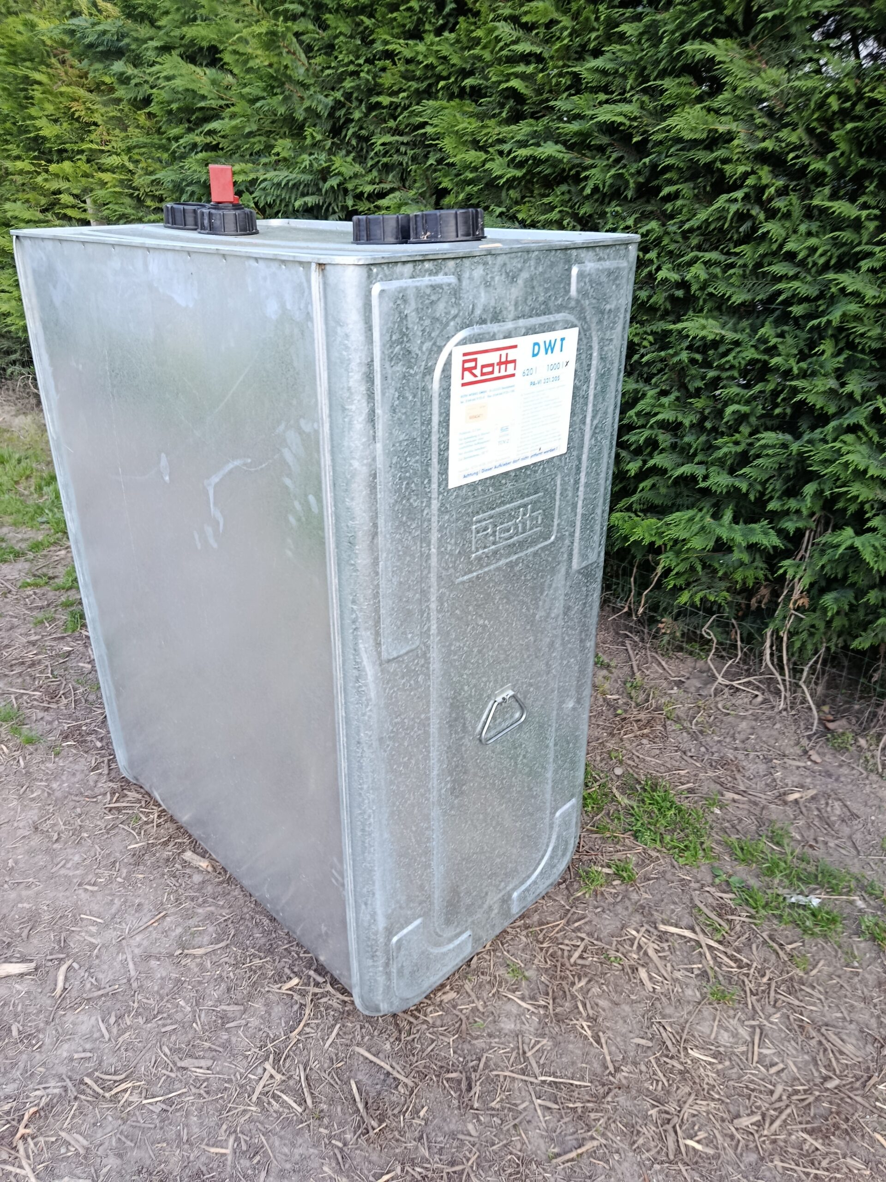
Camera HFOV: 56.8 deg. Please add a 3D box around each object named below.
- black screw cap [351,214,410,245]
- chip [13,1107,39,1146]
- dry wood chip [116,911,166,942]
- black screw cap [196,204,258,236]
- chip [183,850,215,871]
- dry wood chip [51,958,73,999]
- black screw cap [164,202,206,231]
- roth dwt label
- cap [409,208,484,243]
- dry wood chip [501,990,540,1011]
[{"bbox_3d":[-0.106,-0.648,1.469,0.126,0.045,0.126,-2,25,-3],"label":"black screw cap"},{"bbox_3d":[-0.758,0.976,1.493,0.020,0.010,0.065,0,25,1],"label":"chip"},{"bbox_3d":[-0.701,0.782,1.907,0.118,0.006,0.008,-23,34,-40],"label":"dry wood chip"},{"bbox_3d":[-0.453,-0.786,1.730,0.126,0.058,0.126,-6,26,-12],"label":"black screw cap"},{"bbox_3d":[-0.621,0.690,2.090,0.103,0.016,0.022,14,29,27],"label":"chip"},{"bbox_3d":[-0.827,0.841,1.778,0.017,0.010,0.098,-3,26,-6],"label":"dry wood chip"},{"bbox_3d":[-0.577,-0.854,1.869,0.126,0.050,0.126,-7,26,-14],"label":"black screw cap"},{"bbox_3d":[0.121,-0.305,1.350,0.002,0.219,0.306,23,34,39],"label":"roth dwt label"},{"bbox_3d":[0.008,-0.601,1.347,0.126,0.043,0.126,-3,25,2],"label":"cap"},{"bbox_3d":[0.161,0.867,1.729,0.088,0.008,0.008,16,30,30],"label":"dry wood chip"}]

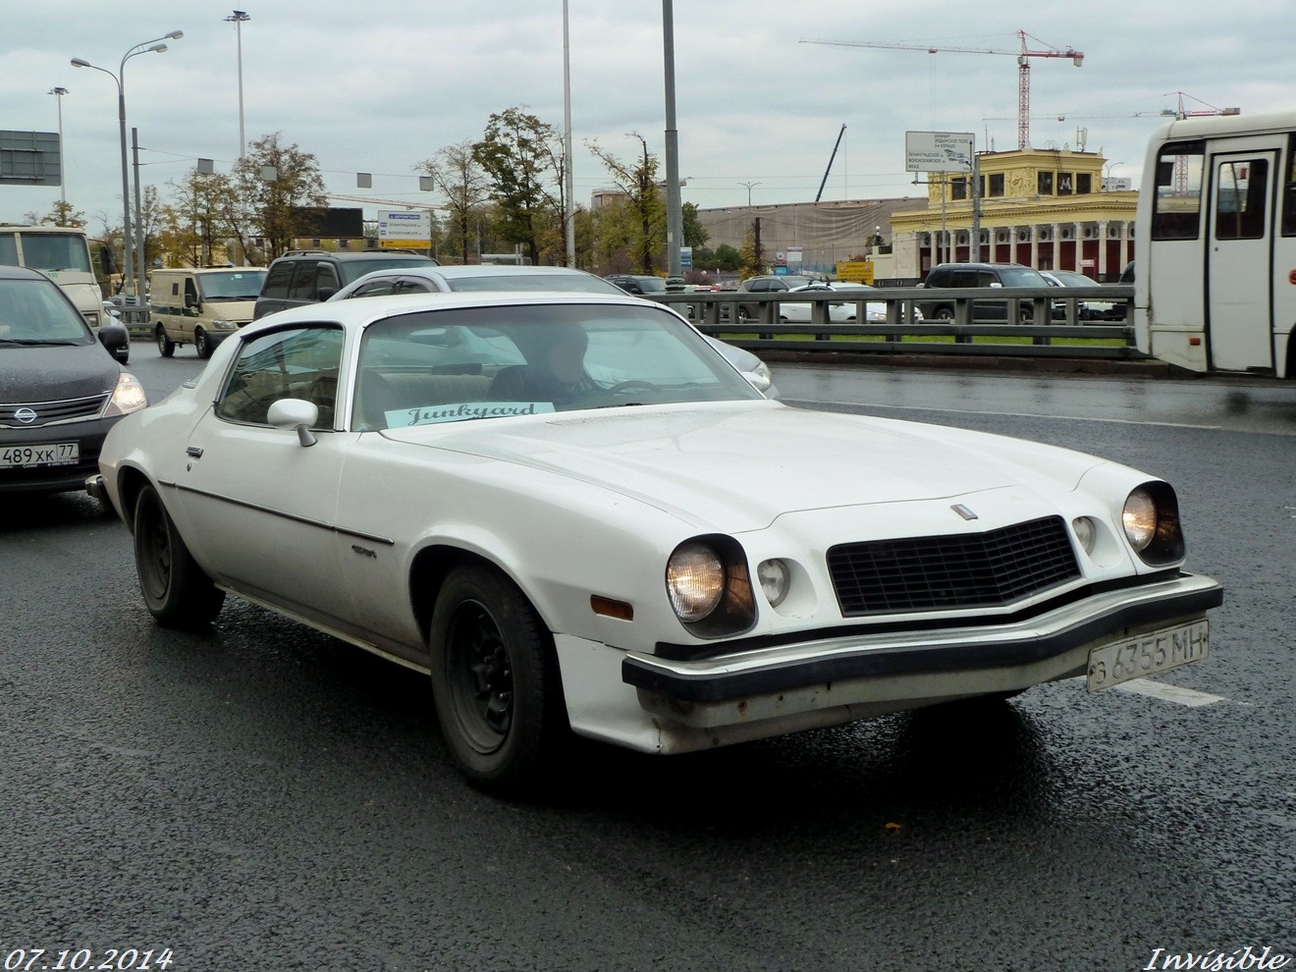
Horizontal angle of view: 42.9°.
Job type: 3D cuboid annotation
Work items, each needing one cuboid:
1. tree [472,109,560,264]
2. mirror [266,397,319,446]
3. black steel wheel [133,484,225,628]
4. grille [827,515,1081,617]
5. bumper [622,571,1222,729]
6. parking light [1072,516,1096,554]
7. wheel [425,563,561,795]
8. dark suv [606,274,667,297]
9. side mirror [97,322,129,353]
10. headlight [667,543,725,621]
[{"bbox_3d":[-6.004,-12.517,76.426,4.165,9.860,3.956,-1,7,0],"label":"tree"},{"bbox_3d":[-1.114,-0.201,5.179,0.170,0.155,0.130,-6,8,-33],"label":"mirror"},{"bbox_3d":[-1.877,0.249,6.599,0.205,0.630,0.630,-6,8,-33],"label":"black steel wheel"},{"bbox_3d":[0.762,0.191,3.837,0.770,0.175,0.200,-6,8,-33],"label":"grille"},{"bbox_3d":[0.772,0.372,3.849,1.790,0.172,0.340,-6,8,-33],"label":"bumper"},{"bbox_3d":[1.127,0.140,4.320,0.110,0.112,0.055,-6,8,-33],"label":"parking light"},{"bbox_3d":[-0.353,0.493,4.332,0.215,0.630,0.630,-6,8,-33],"label":"wheel"},{"bbox_3d":[0.037,-6.844,59.897,1.820,1.700,4.550,-5,8,-26],"label":"dark suv"},{"bbox_3d":[-3.313,-0.915,10.200,0.200,0.165,0.130,-6,8,-35],"label":"side mirror"},{"bbox_3d":[0.079,0.203,3.584,0.185,0.185,0.100,-6,8,-33],"label":"headlight"}]

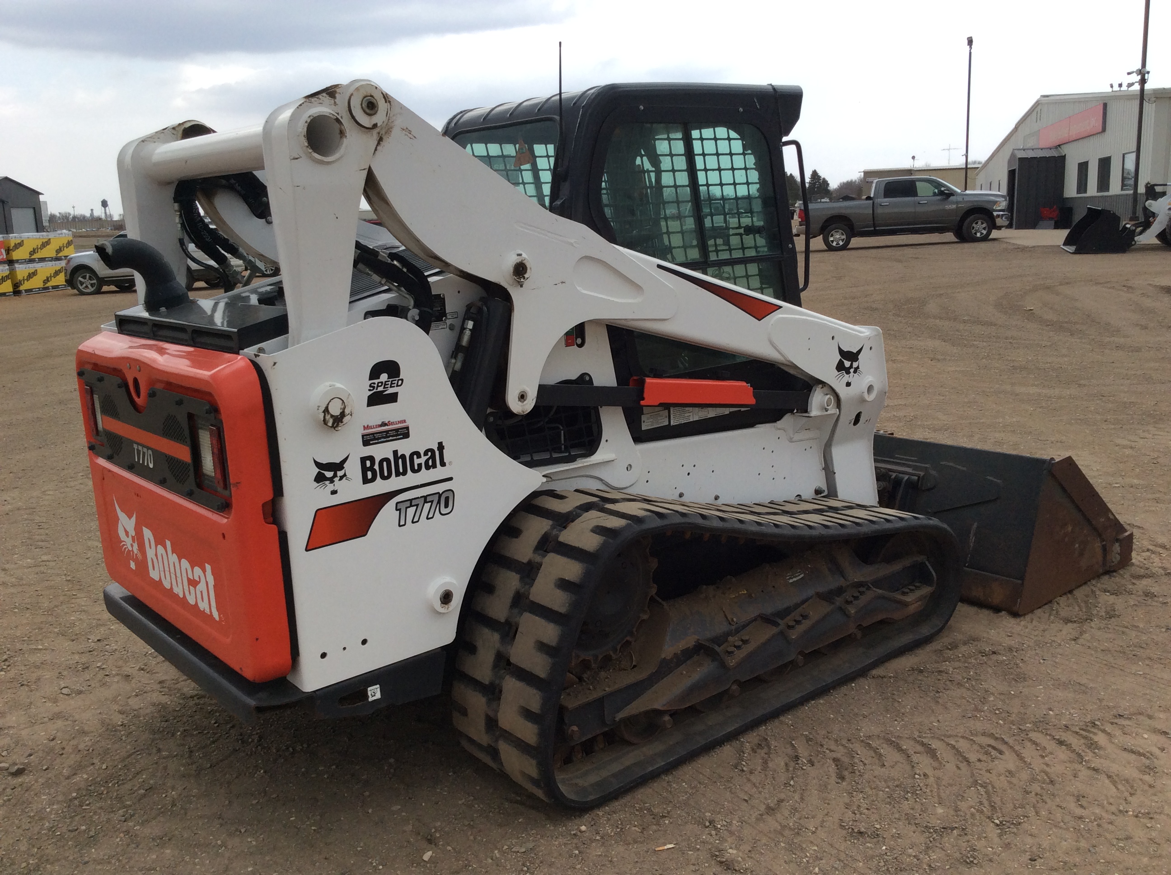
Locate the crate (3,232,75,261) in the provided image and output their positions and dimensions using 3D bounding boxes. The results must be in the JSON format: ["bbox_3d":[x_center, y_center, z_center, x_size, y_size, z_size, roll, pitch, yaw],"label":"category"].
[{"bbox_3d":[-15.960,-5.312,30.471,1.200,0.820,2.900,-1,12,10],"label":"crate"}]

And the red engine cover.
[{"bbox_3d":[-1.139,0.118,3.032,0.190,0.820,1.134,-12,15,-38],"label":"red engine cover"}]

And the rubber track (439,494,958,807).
[{"bbox_3d":[0.492,0.459,3.587,2.000,0.800,0.450,-12,15,-38],"label":"rubber track"}]

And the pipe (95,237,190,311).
[{"bbox_3d":[-1.445,-0.541,3.536,0.278,0.228,0.140,-12,15,-38],"label":"pipe"}]

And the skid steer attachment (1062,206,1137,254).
[{"bbox_3d":[12.258,-4.927,25.577,1.350,1.000,2.200,4,14,27],"label":"skid steer attachment"}]

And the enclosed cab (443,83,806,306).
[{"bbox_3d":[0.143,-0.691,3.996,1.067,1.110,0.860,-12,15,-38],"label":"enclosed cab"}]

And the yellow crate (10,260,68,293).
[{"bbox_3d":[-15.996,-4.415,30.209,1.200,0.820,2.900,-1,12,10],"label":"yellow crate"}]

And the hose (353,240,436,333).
[{"bbox_3d":[-0.552,-0.404,3.011,0.280,0.275,0.160,-12,15,-38],"label":"hose"}]

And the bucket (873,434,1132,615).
[{"bbox_3d":[1.377,0.189,5.188,0.980,0.578,2.030,-12,15,-38],"label":"bucket"}]

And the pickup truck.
[{"bbox_3d":[9.036,-6.503,31.283,6.030,1.970,2.020,-1,12,10],"label":"pickup truck"}]

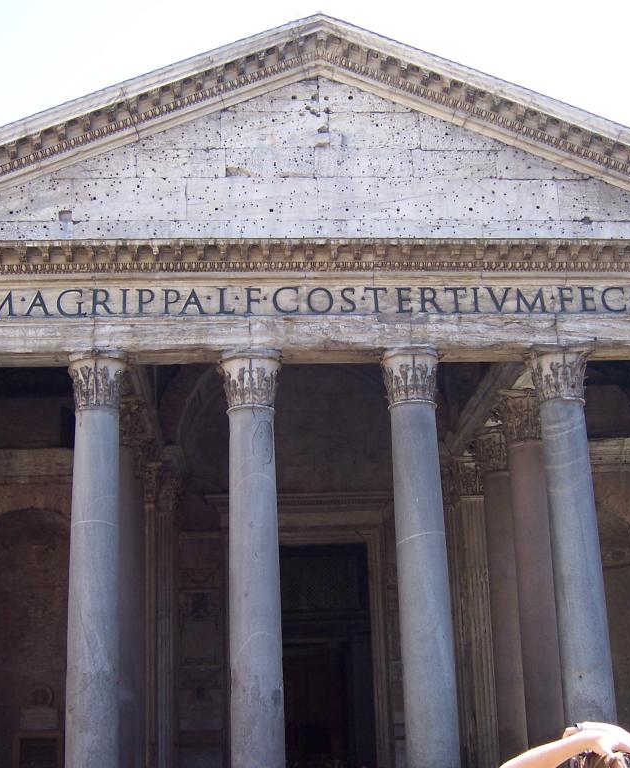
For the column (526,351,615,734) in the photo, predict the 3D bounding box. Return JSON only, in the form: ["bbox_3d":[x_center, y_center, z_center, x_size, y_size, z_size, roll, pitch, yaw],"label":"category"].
[{"bbox_3d":[7.497,5.805,30.114,2.050,14.100,2.050,-1,-18,-4],"label":"column"}]

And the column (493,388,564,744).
[{"bbox_3d":[7.263,7.125,34.033,2.050,14.100,2.050,-1,-18,-4],"label":"column"}]

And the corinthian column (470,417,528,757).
[{"bbox_3d":[7.019,8.468,38.027,2.050,14.100,2.050,-1,-18,-4],"label":"corinthian column"}]

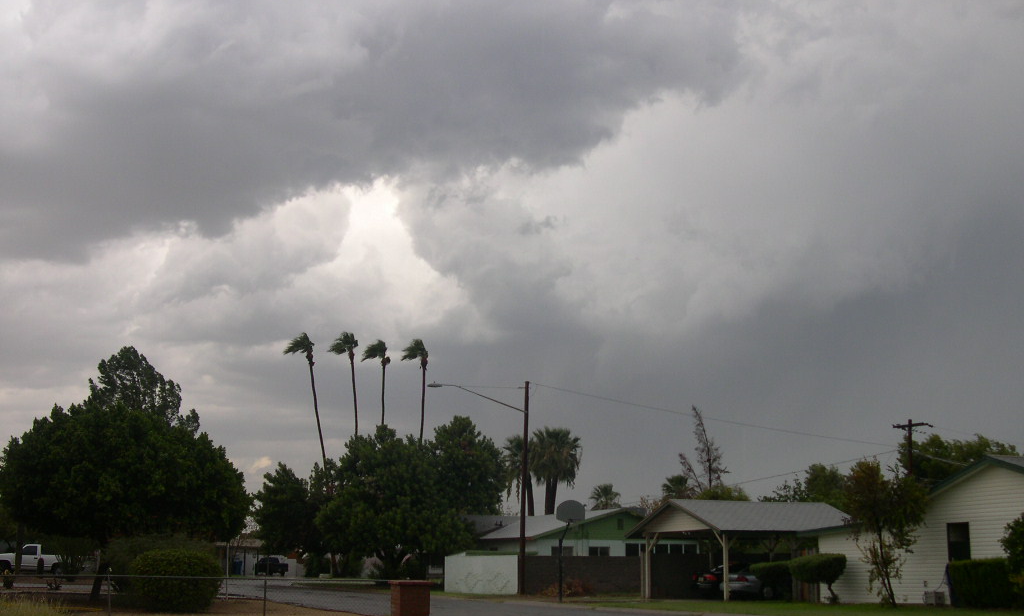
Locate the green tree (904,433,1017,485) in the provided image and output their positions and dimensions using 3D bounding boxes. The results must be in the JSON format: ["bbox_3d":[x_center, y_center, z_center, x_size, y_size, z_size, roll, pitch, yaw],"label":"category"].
[{"bbox_3d":[27.821,12.401,68.995,7.558,9.399,7.500,0,-13,0],"label":"green tree"}]

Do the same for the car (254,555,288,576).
[{"bbox_3d":[-21.930,23.612,102.287,1.850,1.720,4.900,-2,-13,8],"label":"car"}]

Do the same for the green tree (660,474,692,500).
[{"bbox_3d":[11.887,15.776,80.516,2.500,7.640,2.500,0,-13,0],"label":"green tree"}]

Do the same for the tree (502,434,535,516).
[{"bbox_3d":[0.660,15.729,88.716,2.865,11.328,2.800,0,-13,0],"label":"tree"}]

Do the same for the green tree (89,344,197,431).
[{"bbox_3d":[-23.087,9.582,69.573,7.384,14.645,7.200,0,-13,0],"label":"green tree"}]

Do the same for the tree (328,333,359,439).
[{"bbox_3d":[-16.160,13.865,108.596,3.509,23.660,2.900,0,-13,0],"label":"tree"}]

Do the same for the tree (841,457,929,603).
[{"bbox_3d":[12.128,7.212,36.112,2.650,4.730,2.500,0,-13,0],"label":"tree"}]

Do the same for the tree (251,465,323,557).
[{"bbox_3d":[-18.520,17.443,92.408,6.400,9.430,6.200,0,-13,0],"label":"tree"}]

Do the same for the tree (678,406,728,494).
[{"bbox_3d":[11.280,10.893,65.215,3.100,10.410,3.000,0,-13,0],"label":"tree"}]

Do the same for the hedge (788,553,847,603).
[{"bbox_3d":[9.884,8.710,36.284,1.877,1.567,1.500,0,-13,0],"label":"hedge"}]

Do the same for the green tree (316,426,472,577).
[{"bbox_3d":[-8.189,13.376,76.935,10.400,10.550,9.800,0,-13,0],"label":"green tree"}]

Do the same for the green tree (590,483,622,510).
[{"bbox_3d":[7.548,18.125,91.258,2.617,7.843,2.700,0,-13,0],"label":"green tree"}]

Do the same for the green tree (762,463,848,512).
[{"bbox_3d":[17.239,12.512,64.856,5.600,7.150,5.200,0,-13,0],"label":"green tree"}]

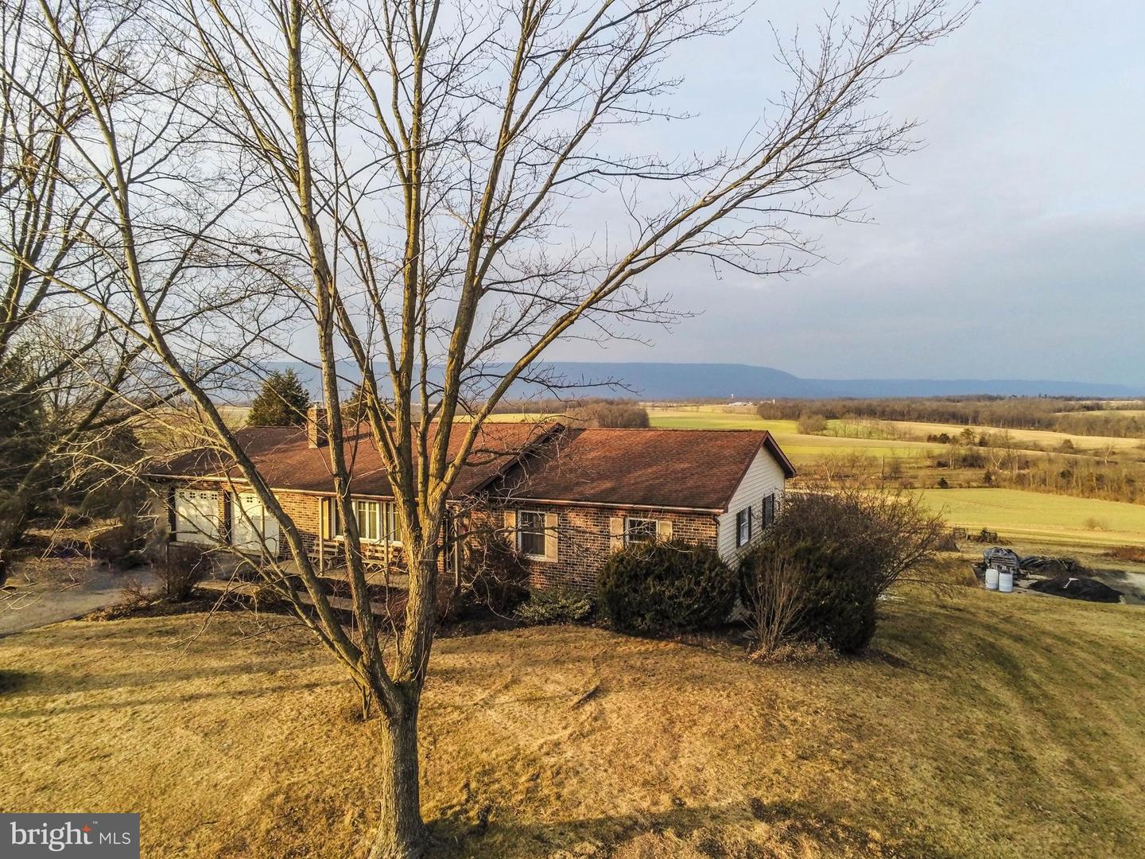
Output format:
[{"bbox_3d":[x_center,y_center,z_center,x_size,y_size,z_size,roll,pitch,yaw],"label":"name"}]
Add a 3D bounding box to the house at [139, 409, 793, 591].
[{"bbox_3d":[-4.328,2.003,27.889,22.584,5.278,9.998,1,2,27],"label":"house"}]

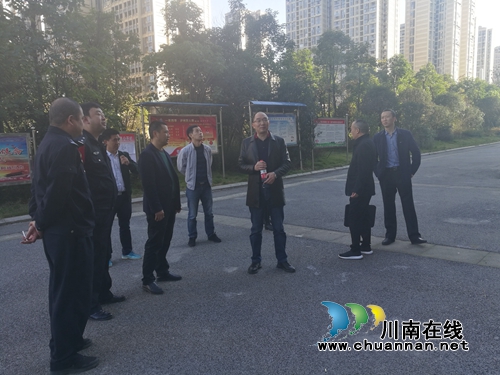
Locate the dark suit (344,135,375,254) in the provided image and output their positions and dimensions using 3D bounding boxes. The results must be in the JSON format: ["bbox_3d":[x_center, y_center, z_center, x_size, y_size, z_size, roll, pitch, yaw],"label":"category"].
[{"bbox_3d":[1.353,0.065,4.804,0.360,1.420,0.480,0,6,14],"label":"dark suit"}]

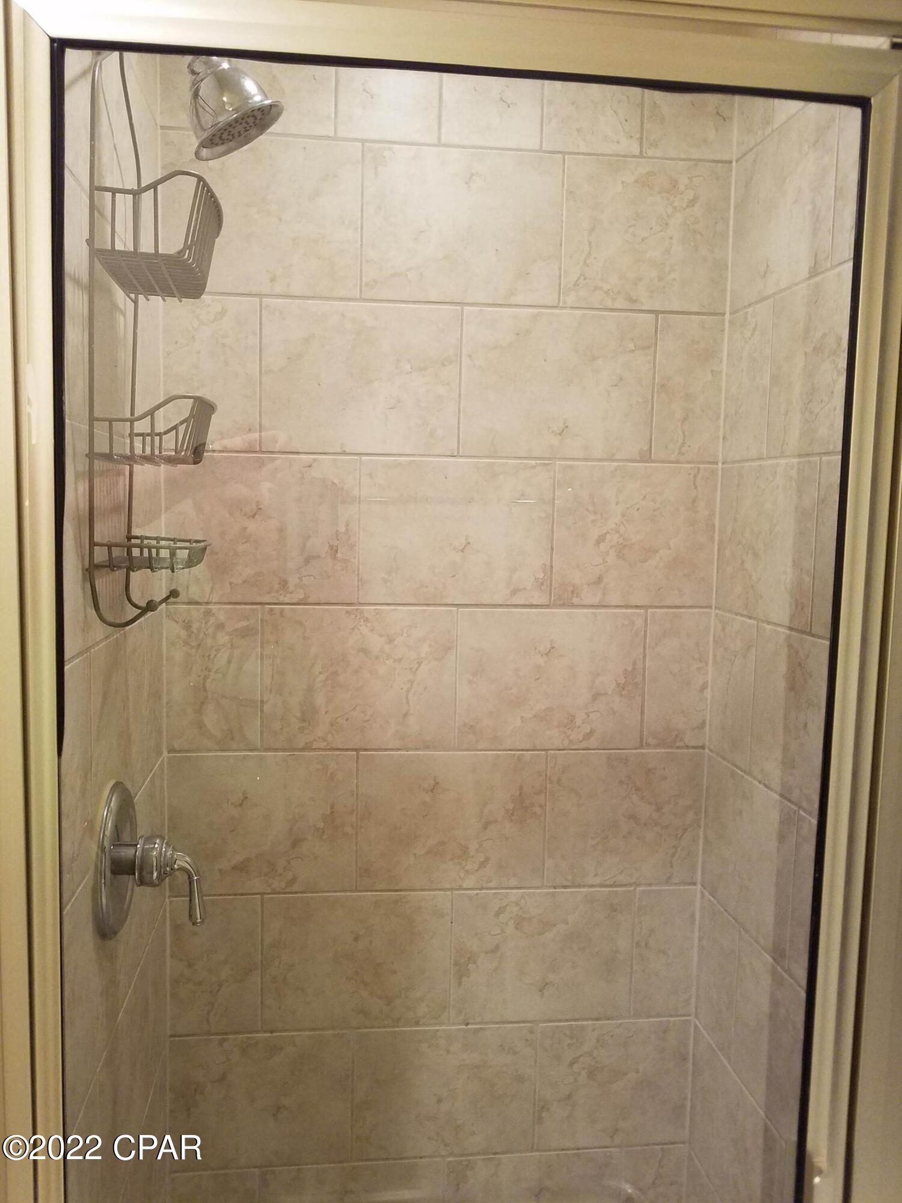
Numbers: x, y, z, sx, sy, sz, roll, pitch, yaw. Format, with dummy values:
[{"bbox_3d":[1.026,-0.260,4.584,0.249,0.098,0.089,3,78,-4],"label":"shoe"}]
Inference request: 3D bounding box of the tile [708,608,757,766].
[{"bbox_3d":[0.445,0.138,1.424,0.010,0.230,0.142,0,6,-9],"label":"tile"}]

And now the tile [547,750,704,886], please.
[{"bbox_3d":[0.289,0.363,1.510,0.266,0.230,0.010,1,6,-6],"label":"tile"}]

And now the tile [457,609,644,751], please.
[{"bbox_3d":[0.163,0.127,1.475,0.305,0.230,0.010,1,6,-6],"label":"tile"}]

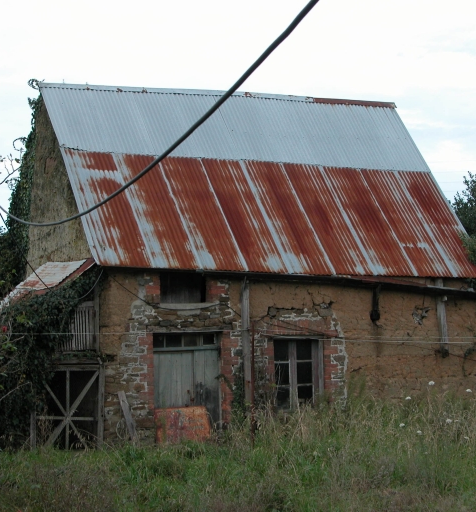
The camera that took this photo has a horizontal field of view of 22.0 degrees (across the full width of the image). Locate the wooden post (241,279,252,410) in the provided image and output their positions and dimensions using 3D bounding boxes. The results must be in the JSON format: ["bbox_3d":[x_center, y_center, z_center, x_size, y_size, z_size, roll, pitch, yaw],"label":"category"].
[{"bbox_3d":[0.144,1.620,20.081,0.130,2.475,0.130,0,-5,-25],"label":"wooden post"}]

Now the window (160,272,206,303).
[{"bbox_3d":[-0.900,0.515,19.994,0.828,0.525,0.150,1,-6,-24],"label":"window"}]

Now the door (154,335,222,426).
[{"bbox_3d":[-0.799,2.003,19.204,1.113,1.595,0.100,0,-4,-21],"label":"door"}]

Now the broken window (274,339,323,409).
[{"bbox_3d":[1.024,2.015,20.686,0.951,1.229,0.170,1,-6,-24],"label":"broken window"}]

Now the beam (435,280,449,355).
[{"bbox_3d":[3.641,1.103,21.754,0.160,1.375,0.160,-4,-4,-25],"label":"beam"}]

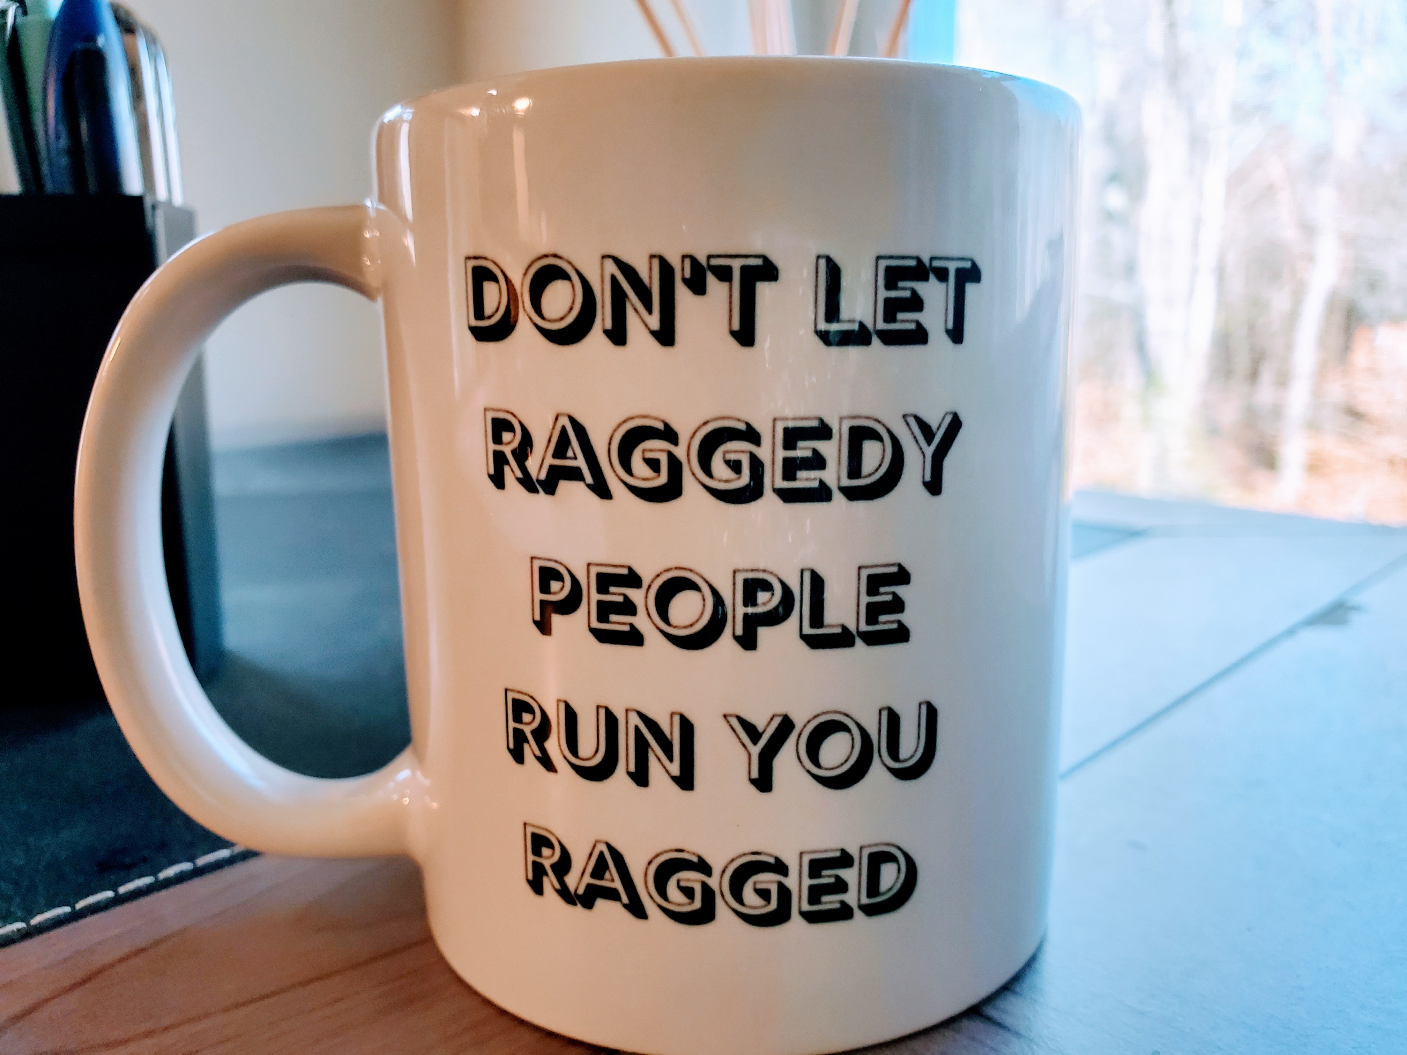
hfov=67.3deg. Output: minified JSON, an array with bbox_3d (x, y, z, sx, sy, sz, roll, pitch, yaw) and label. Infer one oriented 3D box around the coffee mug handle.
[{"bbox_3d":[-0.053,0.003,0.123,0.035,0.077,0.014,-4,10,-14],"label":"coffee mug handle"}]

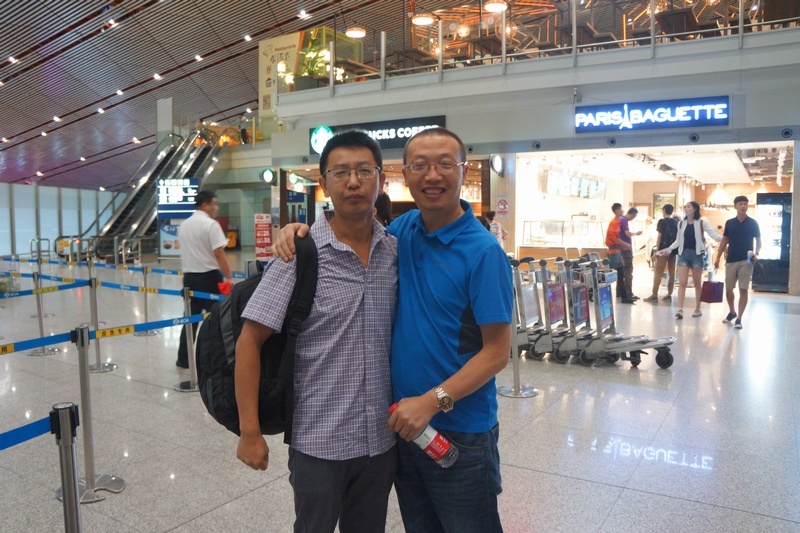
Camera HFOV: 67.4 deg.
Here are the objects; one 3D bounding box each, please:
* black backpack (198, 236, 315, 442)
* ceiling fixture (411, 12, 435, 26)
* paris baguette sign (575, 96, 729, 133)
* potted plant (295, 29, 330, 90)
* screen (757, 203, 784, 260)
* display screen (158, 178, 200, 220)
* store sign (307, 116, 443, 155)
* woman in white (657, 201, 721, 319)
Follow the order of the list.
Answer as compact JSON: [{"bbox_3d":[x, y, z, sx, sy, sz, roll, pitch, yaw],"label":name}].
[{"bbox_3d":[-0.418,0.223,1.810,0.300,0.560,0.330,4,5,41],"label":"black backpack"},{"bbox_3d":[0.680,-7.371,17.900,0.670,0.170,0.670,0,4,0],"label":"ceiling fixture"},{"bbox_3d":[5.525,-3.324,13.150,3.130,0.620,0.140,2,4,28],"label":"paris baguette sign"},{"bbox_3d":[-2.655,-6.175,18.200,1.000,1.920,1.000,2,4,28],"label":"potted plant"},{"bbox_3d":[7.690,-0.706,12.450,0.480,1.140,0.080,2,4,28],"label":"screen"},{"bbox_3d":[-7.439,-2.255,20.100,1.340,1.360,0.140,-1,4,-12],"label":"display screen"},{"bbox_3d":[-0.610,-3.565,16.400,4.310,0.770,0.140,2,4,28],"label":"store sign"},{"bbox_3d":[4.305,-0.097,8.950,0.900,1.710,0.450,2,4,21],"label":"woman in white"}]

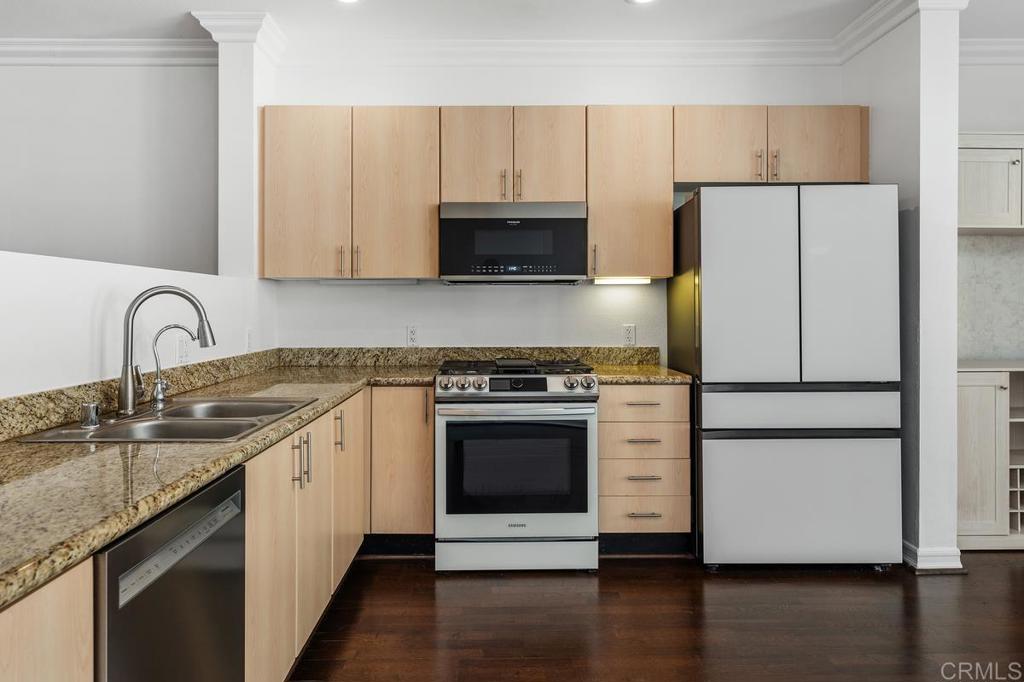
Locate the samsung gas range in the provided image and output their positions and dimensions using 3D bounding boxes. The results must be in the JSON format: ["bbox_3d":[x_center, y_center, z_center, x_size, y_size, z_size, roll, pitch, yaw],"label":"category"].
[{"bbox_3d":[0.012,0.602,3.498,0.758,0.925,0.725,0,1,-1],"label":"samsung gas range"}]

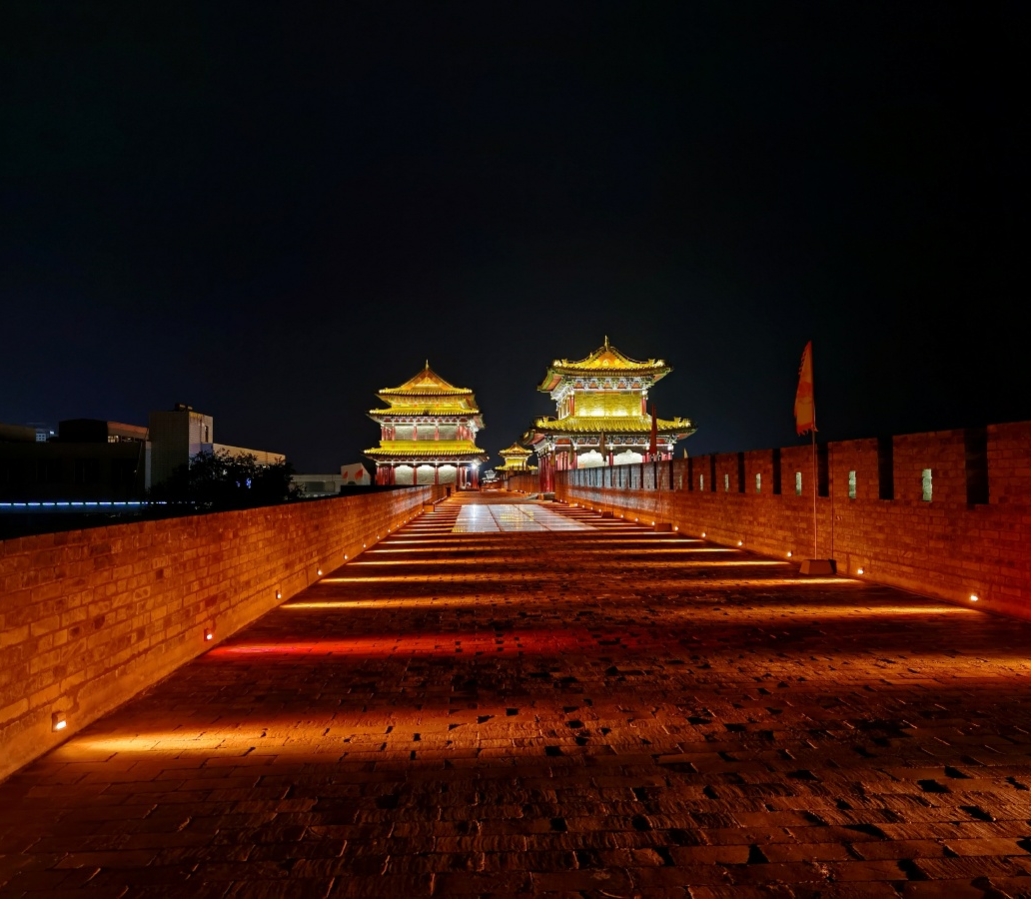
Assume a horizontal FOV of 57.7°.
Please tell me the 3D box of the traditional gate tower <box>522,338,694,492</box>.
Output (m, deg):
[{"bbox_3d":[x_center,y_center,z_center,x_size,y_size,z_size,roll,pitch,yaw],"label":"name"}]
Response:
[{"bbox_3d":[8.330,-2.900,92.900,14.400,14.800,20.300,0,-2,-3],"label":"traditional gate tower"}]

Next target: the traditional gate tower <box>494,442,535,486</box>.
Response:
[{"bbox_3d":[-0.160,5.200,291.000,14.400,14.800,20.000,0,-2,-3],"label":"traditional gate tower"}]

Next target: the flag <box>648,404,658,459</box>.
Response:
[{"bbox_3d":[4.410,-0.560,30.000,0.360,1.750,0.220,0,-2,6],"label":"flag"}]

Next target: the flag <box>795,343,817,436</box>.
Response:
[{"bbox_3d":[5.205,-1.088,16.830,0.420,1.700,0.200,0,-2,6],"label":"flag"}]

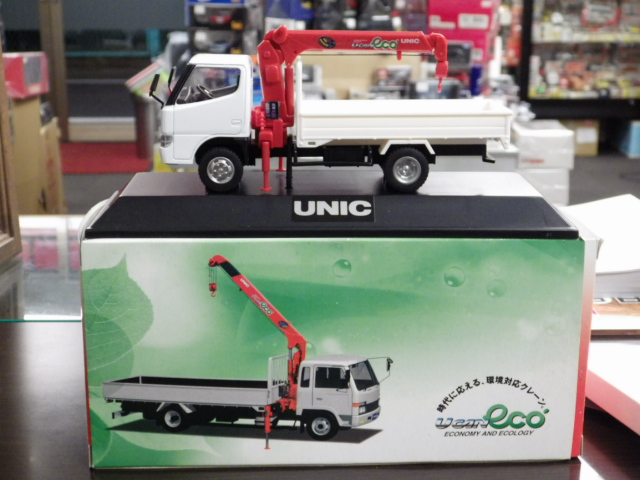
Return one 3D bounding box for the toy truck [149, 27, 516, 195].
[{"bbox_3d":[0.006,-0.059,0.484,0.153,0.069,0.050,0,13,0],"label":"toy truck"}]

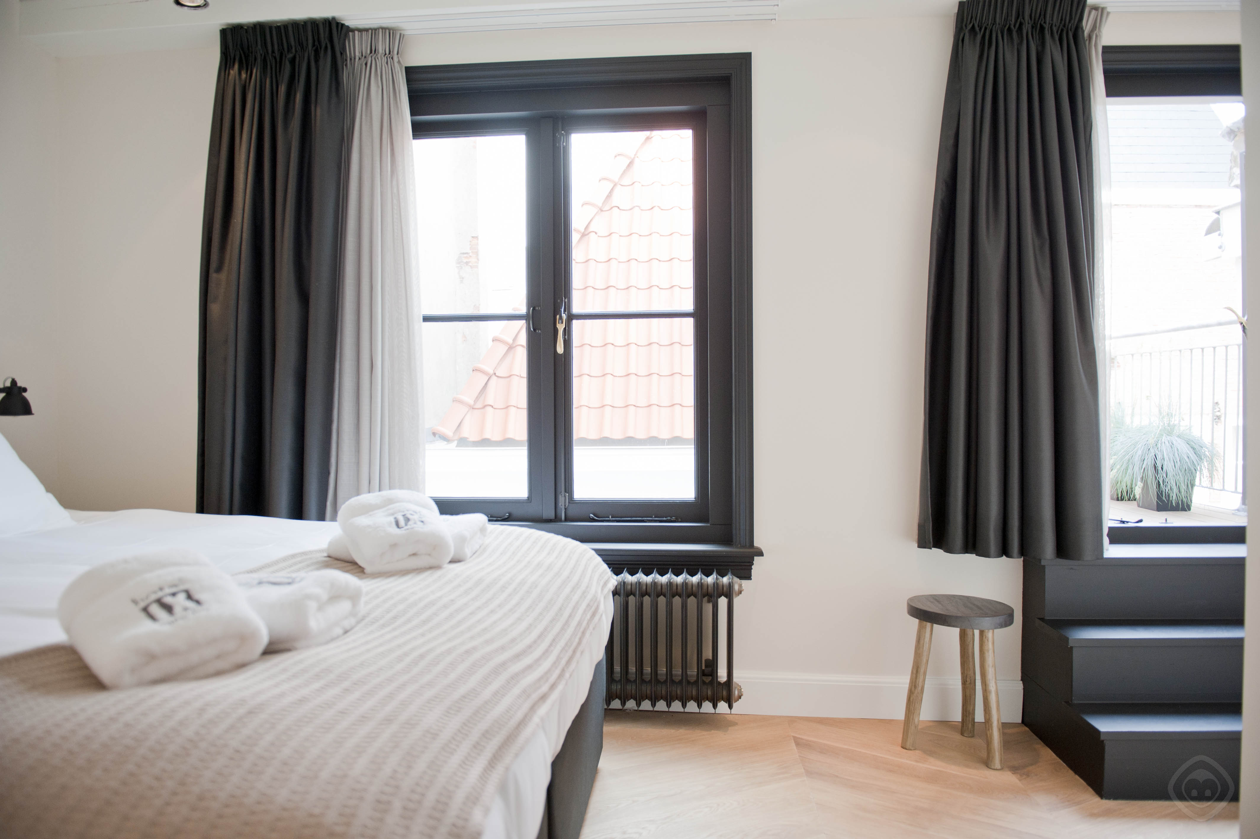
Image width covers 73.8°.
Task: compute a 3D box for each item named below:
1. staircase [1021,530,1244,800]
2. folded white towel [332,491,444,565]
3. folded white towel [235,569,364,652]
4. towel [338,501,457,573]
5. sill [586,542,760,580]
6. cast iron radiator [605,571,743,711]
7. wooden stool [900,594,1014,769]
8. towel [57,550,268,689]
[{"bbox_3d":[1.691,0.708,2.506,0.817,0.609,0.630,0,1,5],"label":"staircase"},{"bbox_3d":[-0.553,0.250,1.959,0.225,0.140,0.200,-1,1,-20],"label":"folded white towel"},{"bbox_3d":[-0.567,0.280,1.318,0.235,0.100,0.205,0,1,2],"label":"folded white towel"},{"bbox_3d":[-0.521,0.255,1.886,0.215,0.140,0.200,-1,1,-20],"label":"towel"},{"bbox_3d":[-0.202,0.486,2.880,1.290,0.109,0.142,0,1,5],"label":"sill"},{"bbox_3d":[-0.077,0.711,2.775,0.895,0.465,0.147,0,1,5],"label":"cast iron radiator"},{"bbox_3d":[1.000,0.791,2.526,0.316,0.444,0.294,0,1,5],"label":"wooden stool"},{"bbox_3d":[-0.645,0.264,1.174,0.215,0.140,0.200,-1,1,-42],"label":"towel"}]

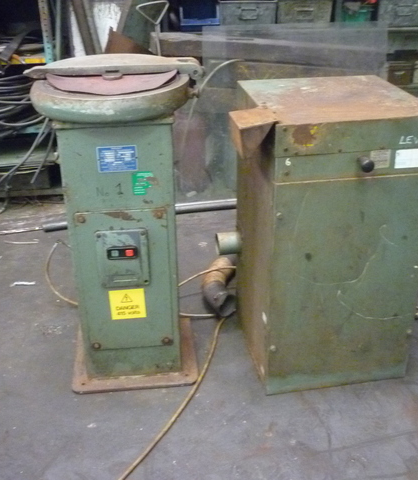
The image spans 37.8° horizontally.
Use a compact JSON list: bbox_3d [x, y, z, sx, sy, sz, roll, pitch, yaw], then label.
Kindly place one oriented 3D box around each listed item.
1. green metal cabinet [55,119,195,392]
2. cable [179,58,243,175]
[{"bbox_3d":[-0.267,0.004,2.015,0.415,0.898,0.408,-3,27,-4],"label":"green metal cabinet"},{"bbox_3d":[0.007,-0.589,2.980,0.311,0.571,0.109,-1,27,0],"label":"cable"}]

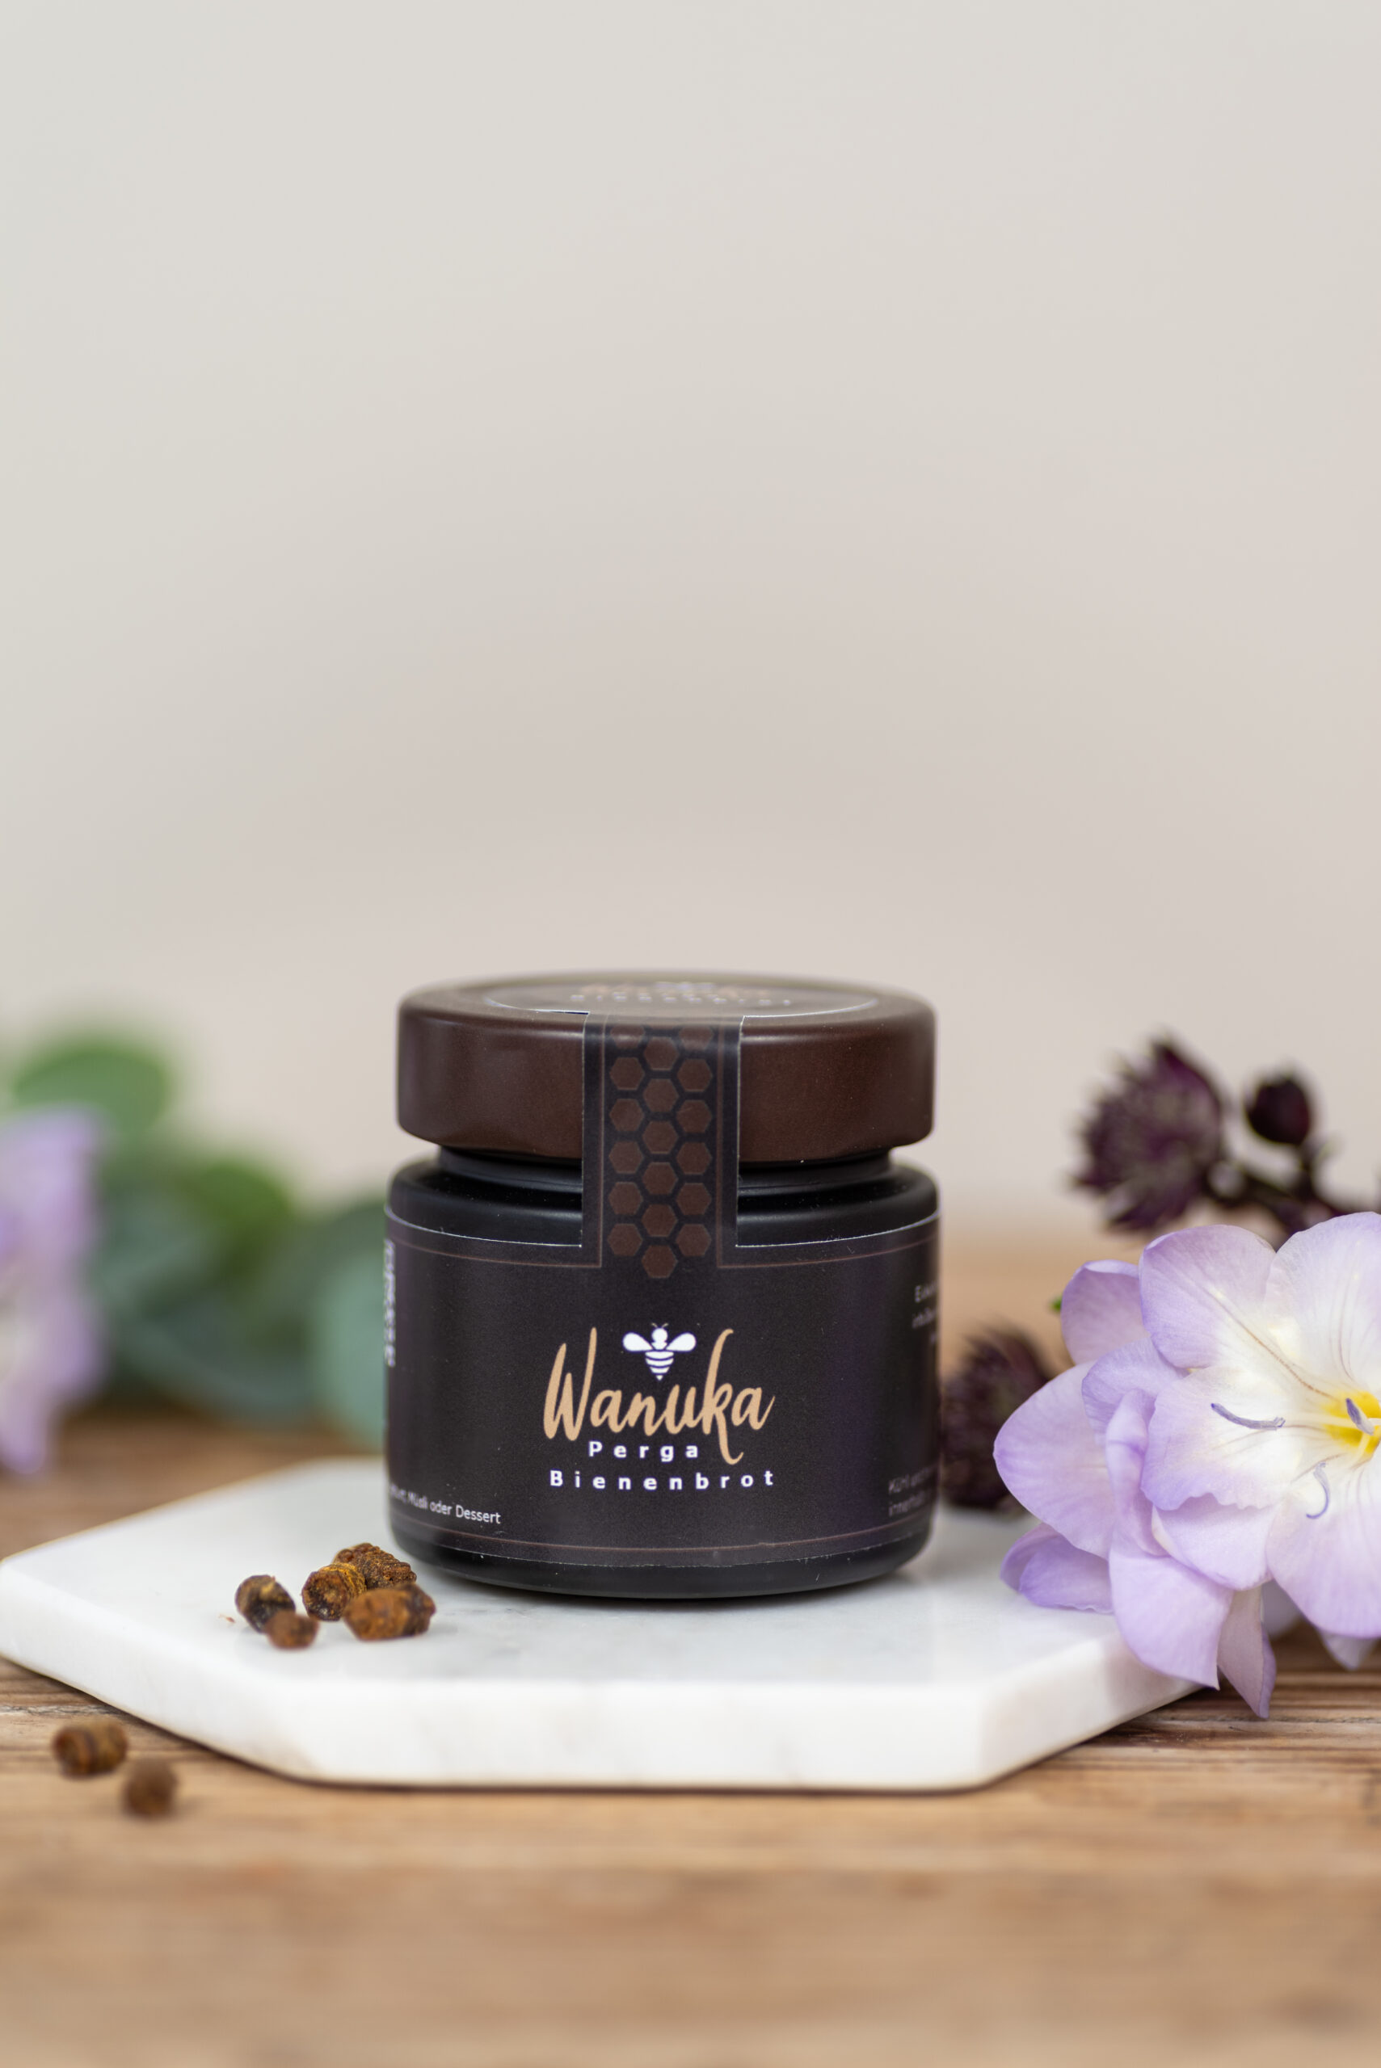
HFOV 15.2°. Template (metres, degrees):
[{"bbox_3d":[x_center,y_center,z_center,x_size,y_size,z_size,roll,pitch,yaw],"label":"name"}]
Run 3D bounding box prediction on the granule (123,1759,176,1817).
[{"bbox_3d":[-0.056,0.079,0.540,0.006,0.006,0.006,0,6,0],"label":"granule"}]

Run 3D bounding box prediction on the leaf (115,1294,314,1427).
[{"bbox_3d":[-0.069,0.047,0.753,0.029,0.019,0.016,0,6,0],"label":"leaf"}]

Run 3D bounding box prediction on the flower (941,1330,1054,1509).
[{"bbox_3d":[0.038,0.048,0.646,0.018,0.023,0.018,3,7,24],"label":"flower"}]

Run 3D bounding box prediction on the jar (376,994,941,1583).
[{"bbox_3d":[-0.003,0.028,0.616,0.066,0.066,0.066,0,6,0],"label":"jar"}]

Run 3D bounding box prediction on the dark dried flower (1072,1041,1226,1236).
[{"bbox_3d":[0.059,0.013,0.658,0.017,0.024,0.017,5,8,37],"label":"dark dried flower"}]

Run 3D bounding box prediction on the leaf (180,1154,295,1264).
[{"bbox_3d":[-0.065,0.026,0.740,0.017,0.016,0.011,0,6,0],"label":"leaf"}]

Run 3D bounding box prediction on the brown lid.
[{"bbox_3d":[-0.003,0.003,0.613,0.064,0.015,0.064,0,6,0],"label":"brown lid"}]

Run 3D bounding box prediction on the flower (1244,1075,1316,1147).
[{"bbox_3d":[0.075,0.010,0.658,0.009,0.009,0.009,0,6,0],"label":"flower"}]

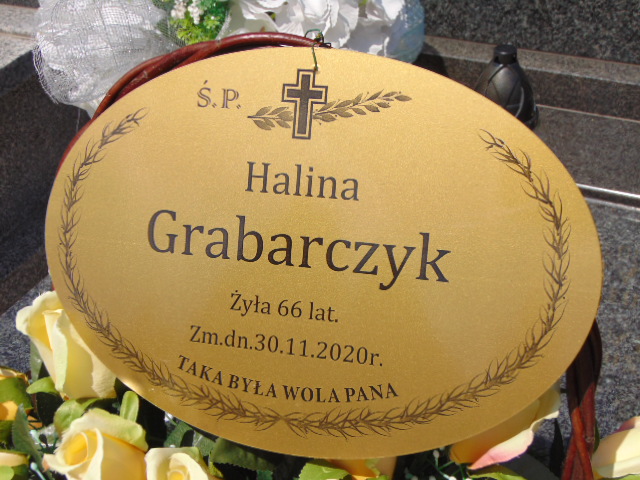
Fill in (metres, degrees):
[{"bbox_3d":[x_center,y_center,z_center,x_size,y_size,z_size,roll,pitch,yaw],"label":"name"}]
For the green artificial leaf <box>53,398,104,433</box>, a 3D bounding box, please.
[{"bbox_3d":[-0.139,0.101,0.530,0.029,0.019,0.015,-15,35,-4],"label":"green artificial leaf"}]

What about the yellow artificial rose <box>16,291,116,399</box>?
[{"bbox_3d":[-0.148,0.061,0.545,0.056,0.066,0.055,-17,26,13],"label":"yellow artificial rose"}]

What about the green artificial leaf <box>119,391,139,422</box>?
[{"bbox_3d":[-0.111,0.096,0.535,0.012,0.019,0.008,-5,22,-4],"label":"green artificial leaf"}]

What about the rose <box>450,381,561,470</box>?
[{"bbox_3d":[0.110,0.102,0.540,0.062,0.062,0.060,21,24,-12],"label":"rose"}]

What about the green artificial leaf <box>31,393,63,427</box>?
[{"bbox_3d":[-0.159,0.099,0.540,0.018,0.019,0.012,-14,35,-2],"label":"green artificial leaf"}]

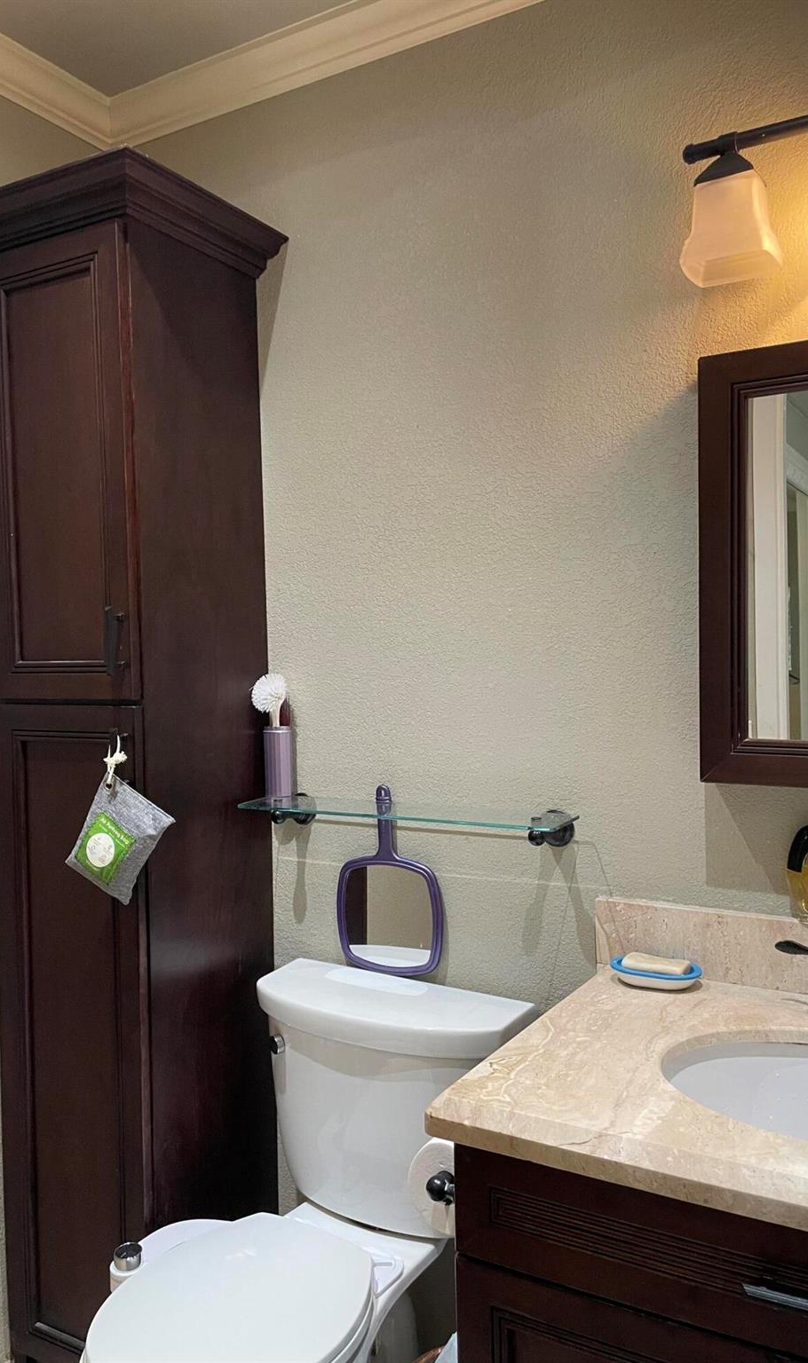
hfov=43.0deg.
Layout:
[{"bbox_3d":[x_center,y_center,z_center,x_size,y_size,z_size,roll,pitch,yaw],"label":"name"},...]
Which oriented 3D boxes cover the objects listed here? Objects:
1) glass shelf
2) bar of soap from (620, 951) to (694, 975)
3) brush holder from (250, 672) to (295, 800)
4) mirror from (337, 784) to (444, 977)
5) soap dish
[{"bbox_3d":[-0.005,0.232,1.676,0.568,0.057,0.148,0,2,30],"label":"glass shelf"},{"bbox_3d":[0.368,0.418,1.488,0.093,0.027,0.055,0,2,22],"label":"bar of soap"},{"bbox_3d":[-0.236,0.097,1.842,0.064,0.223,0.065,-1,2,0],"label":"brush holder"},{"bbox_3d":[-0.027,0.340,1.749,0.212,0.321,0.018,0,0,30],"label":"mirror"},{"bbox_3d":[0.365,0.426,1.483,0.132,0.024,0.093,0,2,22],"label":"soap dish"}]

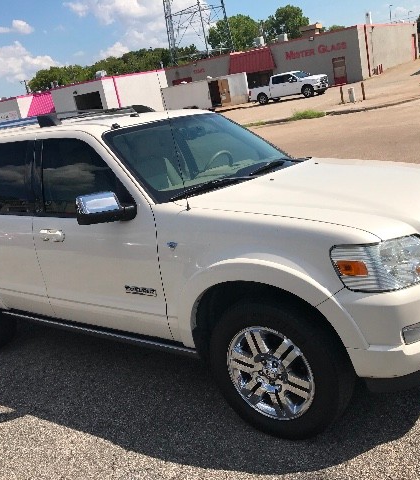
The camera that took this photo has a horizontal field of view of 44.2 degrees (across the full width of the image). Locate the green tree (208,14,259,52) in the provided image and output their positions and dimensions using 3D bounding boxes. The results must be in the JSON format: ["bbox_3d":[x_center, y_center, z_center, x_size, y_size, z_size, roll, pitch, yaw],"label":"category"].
[{"bbox_3d":[3.651,-24.541,70.000,7.000,12.000,7.000,-7,12,5],"label":"green tree"}]

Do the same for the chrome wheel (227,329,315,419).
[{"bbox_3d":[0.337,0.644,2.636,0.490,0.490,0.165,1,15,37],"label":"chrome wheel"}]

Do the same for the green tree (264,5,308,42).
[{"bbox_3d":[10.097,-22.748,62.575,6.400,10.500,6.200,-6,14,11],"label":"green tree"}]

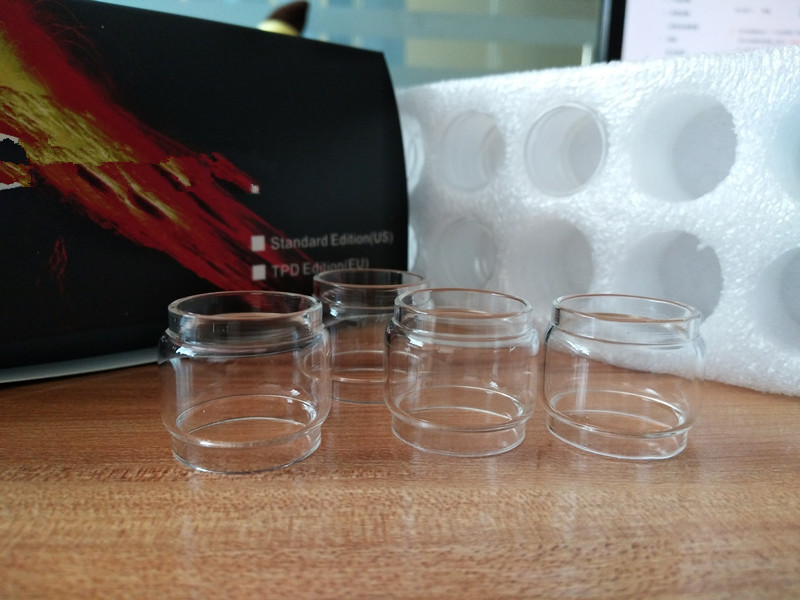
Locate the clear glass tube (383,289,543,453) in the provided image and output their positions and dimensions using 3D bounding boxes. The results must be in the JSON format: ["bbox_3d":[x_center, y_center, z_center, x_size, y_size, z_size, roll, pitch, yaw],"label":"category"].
[{"bbox_3d":[0.012,0.013,0.117,0.029,0.025,0.029,2,11,0],"label":"clear glass tube"}]

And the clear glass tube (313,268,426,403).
[{"bbox_3d":[-0.007,0.008,0.141,0.029,0.025,0.029,2,11,0],"label":"clear glass tube"}]

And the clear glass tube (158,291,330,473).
[{"bbox_3d":[-0.027,0.013,0.108,0.029,0.025,0.029,2,11,0],"label":"clear glass tube"}]

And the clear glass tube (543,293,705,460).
[{"bbox_3d":[0.043,0.014,0.118,0.029,0.025,0.029,2,11,0],"label":"clear glass tube"}]

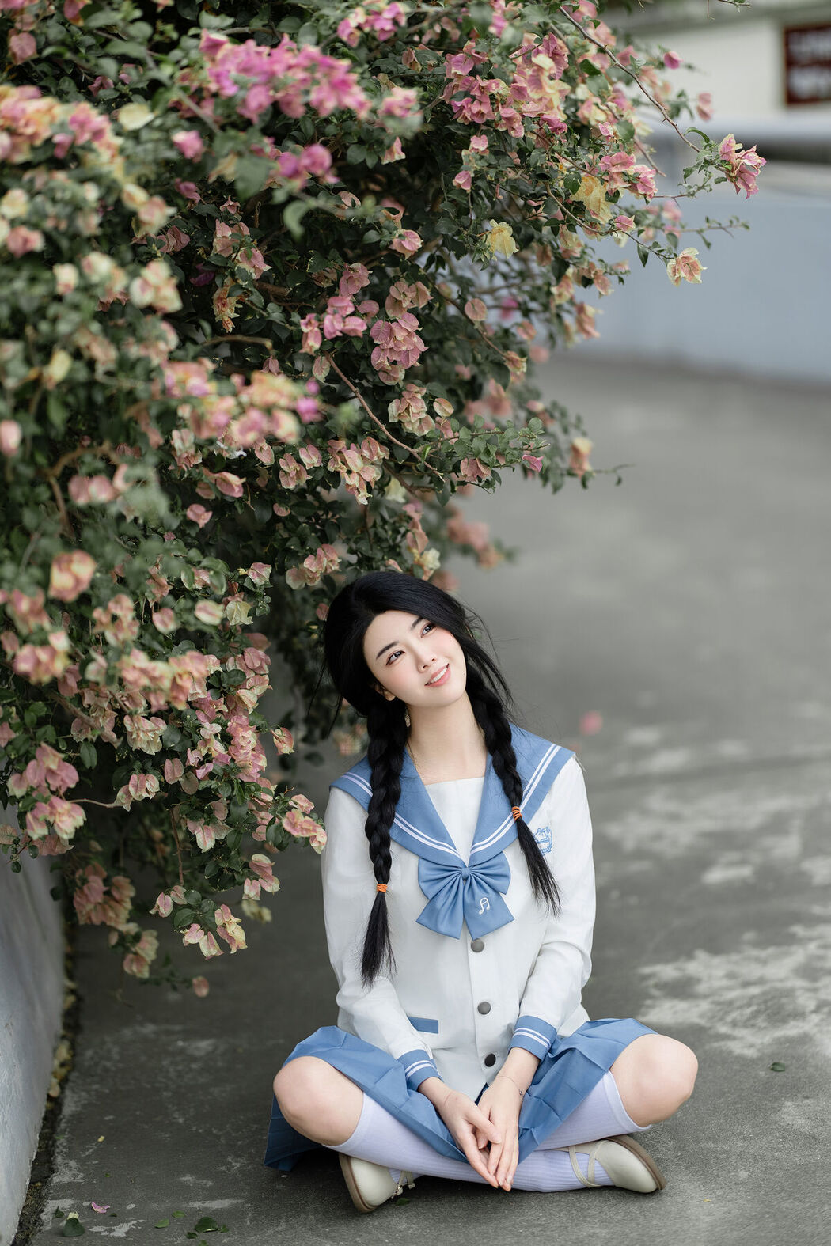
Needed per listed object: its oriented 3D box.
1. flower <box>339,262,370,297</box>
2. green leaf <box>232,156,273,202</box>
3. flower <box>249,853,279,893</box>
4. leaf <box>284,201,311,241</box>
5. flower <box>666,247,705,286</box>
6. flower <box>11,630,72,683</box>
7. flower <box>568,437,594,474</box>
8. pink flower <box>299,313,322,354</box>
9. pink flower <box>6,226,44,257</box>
[{"bbox_3d":[-0.089,-0.498,4.270,0.045,0.051,0.040,-2,10,-10],"label":"flower"},{"bbox_3d":[-0.195,-0.532,3.520,0.048,0.056,0.020,0,10,0],"label":"green leaf"},{"bbox_3d":[-0.214,0.352,4.150,0.035,0.058,0.042,-4,9,-25],"label":"flower"},{"bbox_3d":[-0.143,-0.489,3.570,0.035,0.051,0.025,0,10,0],"label":"leaf"},{"bbox_3d":[0.385,-0.509,4.200,0.050,0.057,0.048,-2,8,-15],"label":"flower"},{"bbox_3d":[-0.423,0.039,3.330,0.067,0.061,0.060,-2,10,-10],"label":"flower"},{"bbox_3d":[0.279,-0.283,4.950,0.031,0.058,0.040,-4,9,-25],"label":"flower"},{"bbox_3d":[-0.141,-0.388,3.950,0.029,0.055,0.034,0,8,0],"label":"pink flower"},{"bbox_3d":[-0.449,-0.438,3.380,0.044,0.036,0.040,-2,10,-10],"label":"pink flower"}]

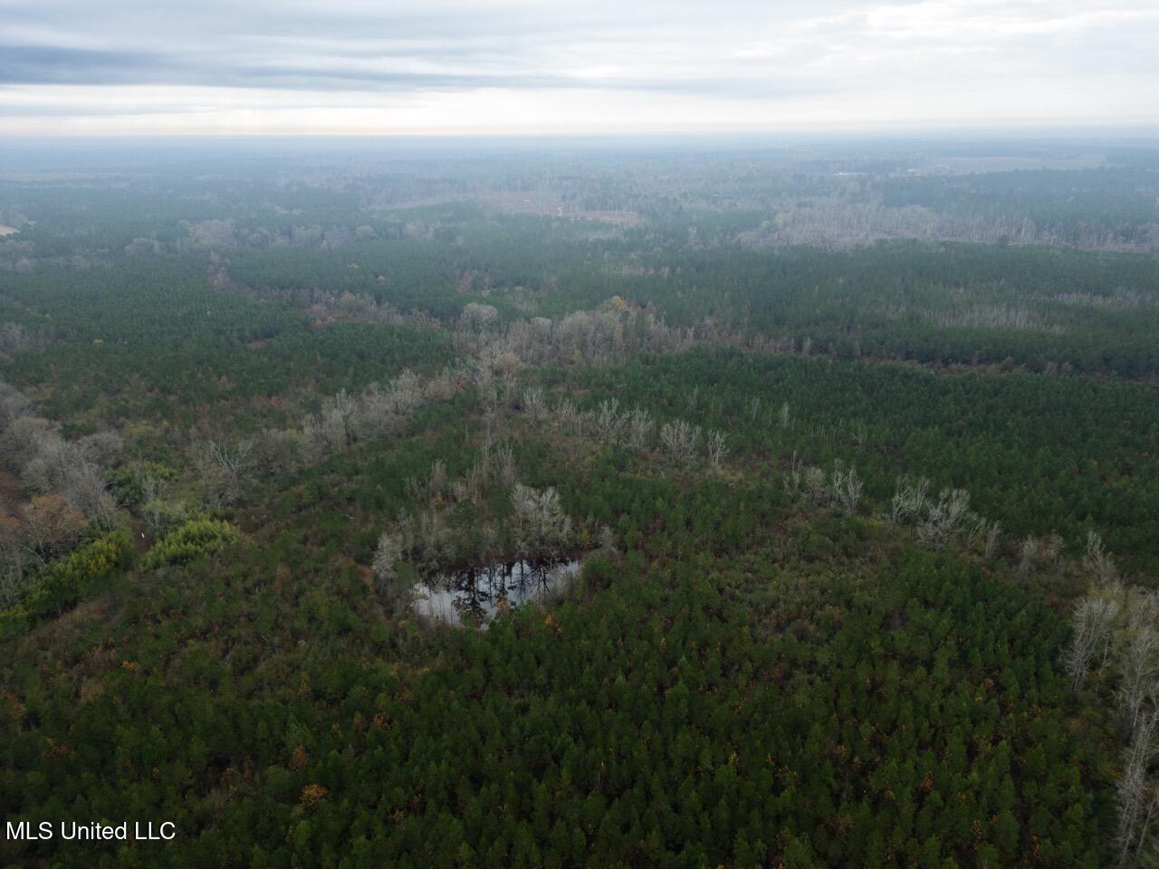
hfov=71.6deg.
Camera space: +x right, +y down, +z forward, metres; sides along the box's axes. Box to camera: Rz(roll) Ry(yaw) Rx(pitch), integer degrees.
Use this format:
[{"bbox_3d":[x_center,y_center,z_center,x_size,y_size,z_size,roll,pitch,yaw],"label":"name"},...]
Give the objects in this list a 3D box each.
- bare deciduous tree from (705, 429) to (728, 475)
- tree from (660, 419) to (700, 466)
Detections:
[{"bbox_3d":[38.993,5.031,226.135,6.490,13.150,6.170,0,20,0],"label":"bare deciduous tree"},{"bbox_3d":[29.224,2.293,232.279,11.290,14.010,10.720,0,20,0],"label":"tree"}]

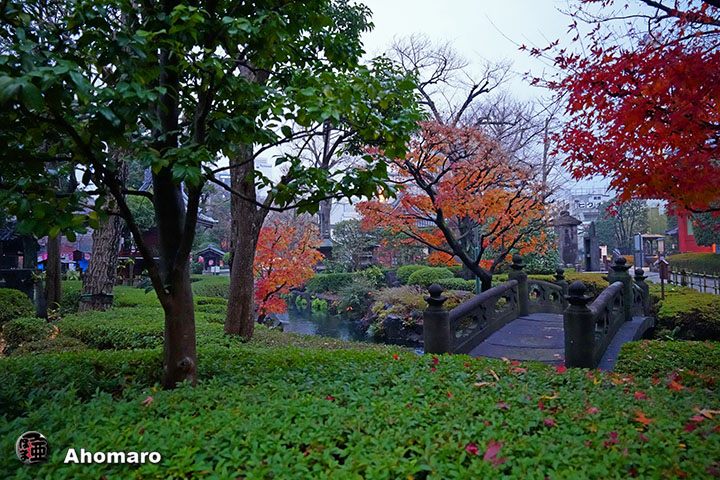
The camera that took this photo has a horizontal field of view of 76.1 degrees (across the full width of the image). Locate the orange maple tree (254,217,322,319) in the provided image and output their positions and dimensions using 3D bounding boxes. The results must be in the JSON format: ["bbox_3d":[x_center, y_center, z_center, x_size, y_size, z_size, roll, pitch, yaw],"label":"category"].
[{"bbox_3d":[-1.555,0.595,9.600,1.550,2.150,1.500,0,-1,-9],"label":"orange maple tree"}]

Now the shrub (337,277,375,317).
[{"bbox_3d":[-0.129,1.621,13.200,1.100,1.150,1.000,0,-1,-1],"label":"shrub"}]

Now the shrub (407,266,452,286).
[{"bbox_3d":[2.297,1.206,15.200,1.500,0.700,1.300,0,-1,9],"label":"shrub"}]

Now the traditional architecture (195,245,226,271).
[{"bbox_3d":[-8.125,1.005,25.000,1.750,1.500,1.600,0,-1,-14],"label":"traditional architecture"}]

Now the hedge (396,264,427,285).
[{"bbox_3d":[1.861,1.217,16.000,1.250,0.720,1.200,0,-1,7],"label":"hedge"}]

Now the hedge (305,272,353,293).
[{"bbox_3d":[-1.061,1.432,15.500,1.600,0.720,1.050,0,-1,-4],"label":"hedge"}]

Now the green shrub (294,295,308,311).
[{"bbox_3d":[-1.806,1.929,14.200,0.440,0.500,0.420,0,-1,-7],"label":"green shrub"}]

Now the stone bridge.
[{"bbox_3d":[3.480,0.910,7.800,2.200,1.400,6.200,-1,-1,37],"label":"stone bridge"}]

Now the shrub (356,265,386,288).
[{"bbox_3d":[0.342,1.190,15.000,1.050,0.800,0.950,0,-1,1],"label":"shrub"}]

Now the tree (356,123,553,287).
[{"bbox_3d":[2.764,-0.990,13.600,5.600,5.100,5.000,0,-1,11],"label":"tree"}]

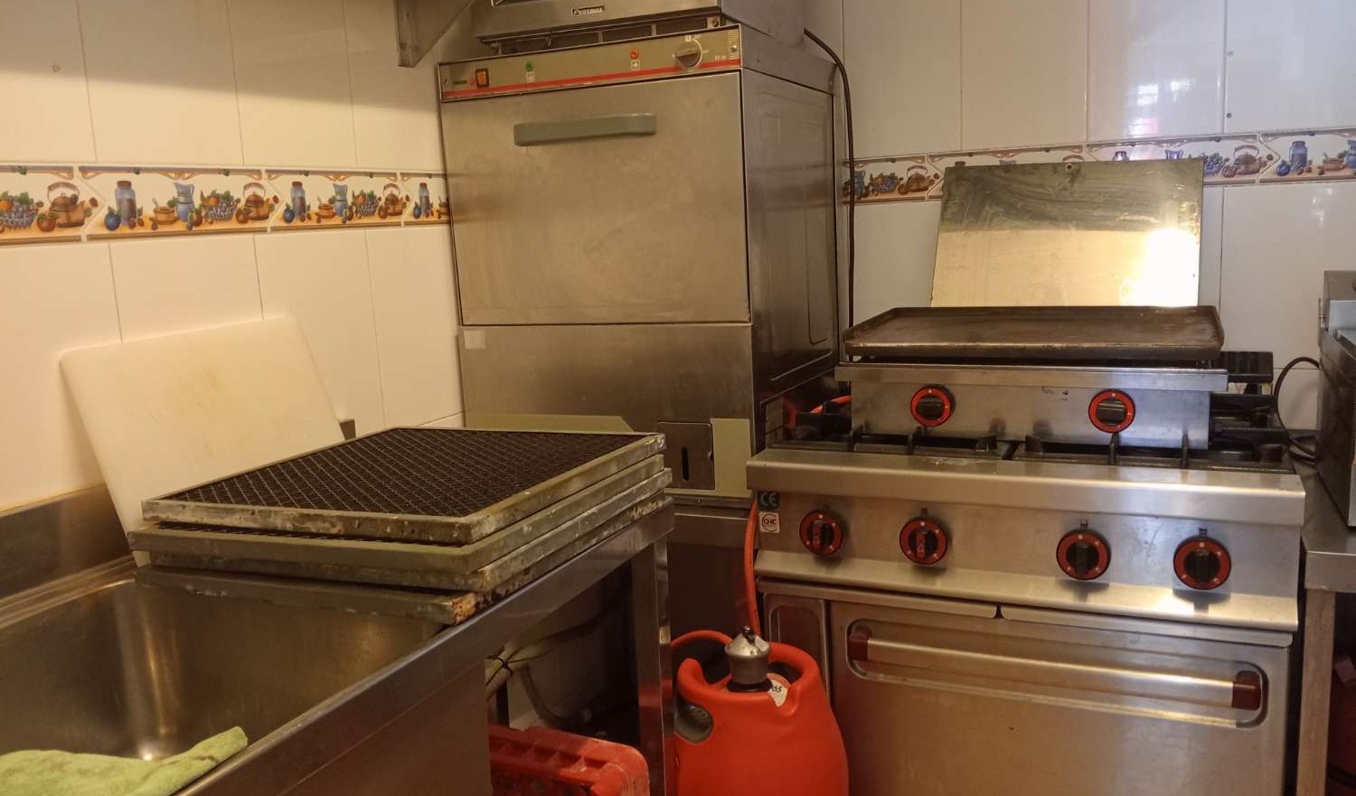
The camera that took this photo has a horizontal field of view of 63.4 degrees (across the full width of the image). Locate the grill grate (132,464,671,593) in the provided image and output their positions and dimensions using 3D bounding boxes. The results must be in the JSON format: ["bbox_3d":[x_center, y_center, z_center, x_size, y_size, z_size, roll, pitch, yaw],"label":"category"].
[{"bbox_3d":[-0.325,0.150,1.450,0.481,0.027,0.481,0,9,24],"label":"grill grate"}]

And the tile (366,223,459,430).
[{"bbox_3d":[-0.475,-0.132,2.020,0.010,0.361,0.252,2,10,24],"label":"tile"}]

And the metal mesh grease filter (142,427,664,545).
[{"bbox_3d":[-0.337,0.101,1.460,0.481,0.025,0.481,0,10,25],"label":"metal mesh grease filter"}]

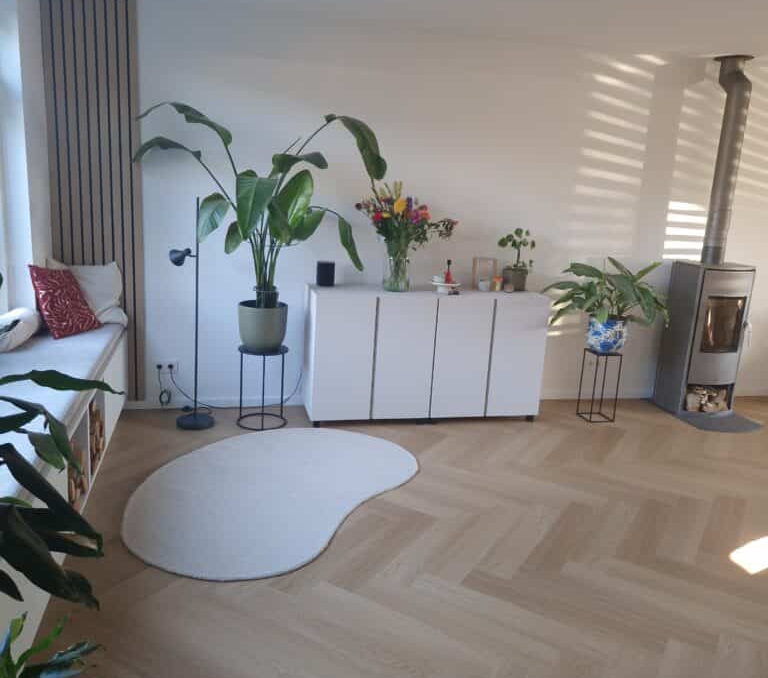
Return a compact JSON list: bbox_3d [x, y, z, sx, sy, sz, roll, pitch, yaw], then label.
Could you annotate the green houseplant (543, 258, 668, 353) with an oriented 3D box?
[{"bbox_3d":[1.541,-0.219,4.733,0.800,0.663,0.720,0,13,-14],"label":"green houseplant"}]

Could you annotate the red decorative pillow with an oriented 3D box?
[{"bbox_3d":[-1.898,-0.238,4.059,0.140,0.440,0.440,-16,9,13],"label":"red decorative pillow"}]

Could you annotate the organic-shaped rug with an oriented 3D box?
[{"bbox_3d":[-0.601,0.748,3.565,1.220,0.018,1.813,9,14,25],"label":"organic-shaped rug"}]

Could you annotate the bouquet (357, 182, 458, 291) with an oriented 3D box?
[{"bbox_3d":[0.148,-0.657,4.451,0.640,0.693,0.500,0,13,-14],"label":"bouquet"}]

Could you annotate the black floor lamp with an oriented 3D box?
[{"bbox_3d":[-1.186,-0.148,4.205,0.275,1.423,0.236,0,13,-14],"label":"black floor lamp"}]

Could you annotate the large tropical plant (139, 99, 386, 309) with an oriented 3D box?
[{"bbox_3d":[-0.718,-0.750,4.064,1.470,1.150,0.900,0,13,-14],"label":"large tropical plant"}]

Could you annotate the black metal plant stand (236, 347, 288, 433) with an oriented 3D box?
[{"bbox_3d":[-0.783,0.309,4.409,0.320,0.488,0.320,0,13,-14],"label":"black metal plant stand"}]

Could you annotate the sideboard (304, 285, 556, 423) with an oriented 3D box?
[{"bbox_3d":[0.291,0.117,4.641,1.600,0.882,0.320,0,13,-14],"label":"sideboard"}]

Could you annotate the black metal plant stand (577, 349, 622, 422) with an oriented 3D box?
[{"bbox_3d":[1.550,0.335,4.888,0.195,0.490,0.195,0,13,-14],"label":"black metal plant stand"}]

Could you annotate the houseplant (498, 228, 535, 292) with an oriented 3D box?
[{"bbox_3d":[0.918,-0.542,4.734,0.210,0.432,0.200,0,13,-14],"label":"houseplant"}]

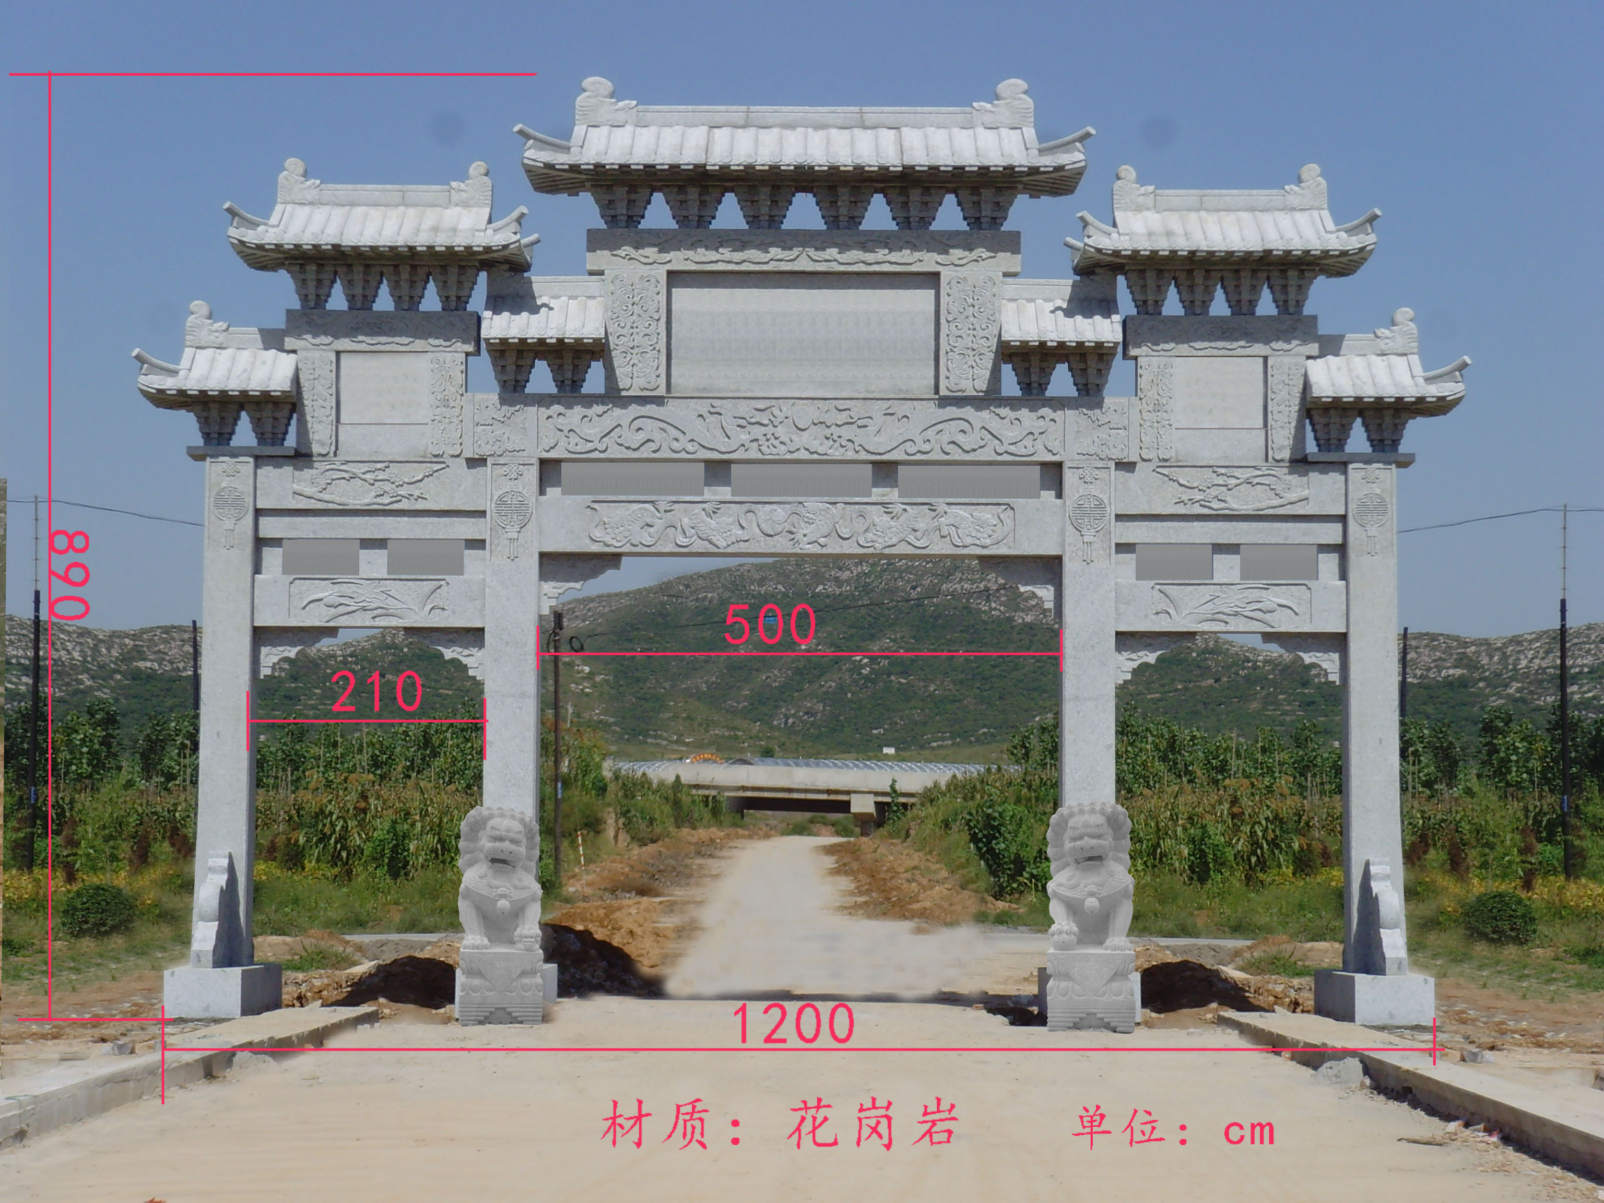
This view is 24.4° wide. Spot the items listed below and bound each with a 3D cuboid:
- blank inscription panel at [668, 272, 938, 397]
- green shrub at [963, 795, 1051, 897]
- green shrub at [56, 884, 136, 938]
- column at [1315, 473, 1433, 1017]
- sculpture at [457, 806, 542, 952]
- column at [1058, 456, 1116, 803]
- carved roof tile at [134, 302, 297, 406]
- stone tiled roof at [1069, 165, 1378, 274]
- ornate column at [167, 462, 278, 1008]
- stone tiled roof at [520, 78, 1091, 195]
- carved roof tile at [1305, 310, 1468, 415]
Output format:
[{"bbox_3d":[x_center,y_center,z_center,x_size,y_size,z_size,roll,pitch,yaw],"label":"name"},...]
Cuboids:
[{"bbox_3d":[0.006,-2.552,35.663,2.599,1.211,0.150,0,-4,0],"label":"blank inscription panel"},{"bbox_3d":[4.010,4.735,71.846,1.750,2.000,1.700,0,-4,0],"label":"green shrub"},{"bbox_3d":[-10.429,4.555,54.896,1.169,0.775,1.150,0,-4,0],"label":"green shrub"},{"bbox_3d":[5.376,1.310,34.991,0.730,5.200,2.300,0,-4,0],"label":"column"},{"bbox_3d":[-2.741,2.508,33.648,0.762,1.294,0.880,0,-4,0],"label":"sculpture"},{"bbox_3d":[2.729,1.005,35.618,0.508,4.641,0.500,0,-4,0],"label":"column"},{"bbox_3d":[-5.537,-2.369,35.228,1.500,0.950,1.400,0,-4,0],"label":"carved roof tile"},{"bbox_3d":[4.069,-3.708,35.950,2.843,1.068,1.600,0,-4,0],"label":"stone tiled roof"},{"bbox_3d":[-5.547,1.279,35.596,0.714,5.309,2.500,0,-4,0],"label":"ornate column"},{"bbox_3d":[0.030,-4.516,36.005,5.473,1.145,1.700,0,-4,0],"label":"stone tiled roof"},{"bbox_3d":[5.549,-2.298,35.852,1.557,1.050,1.500,0,-4,0],"label":"carved roof tile"}]

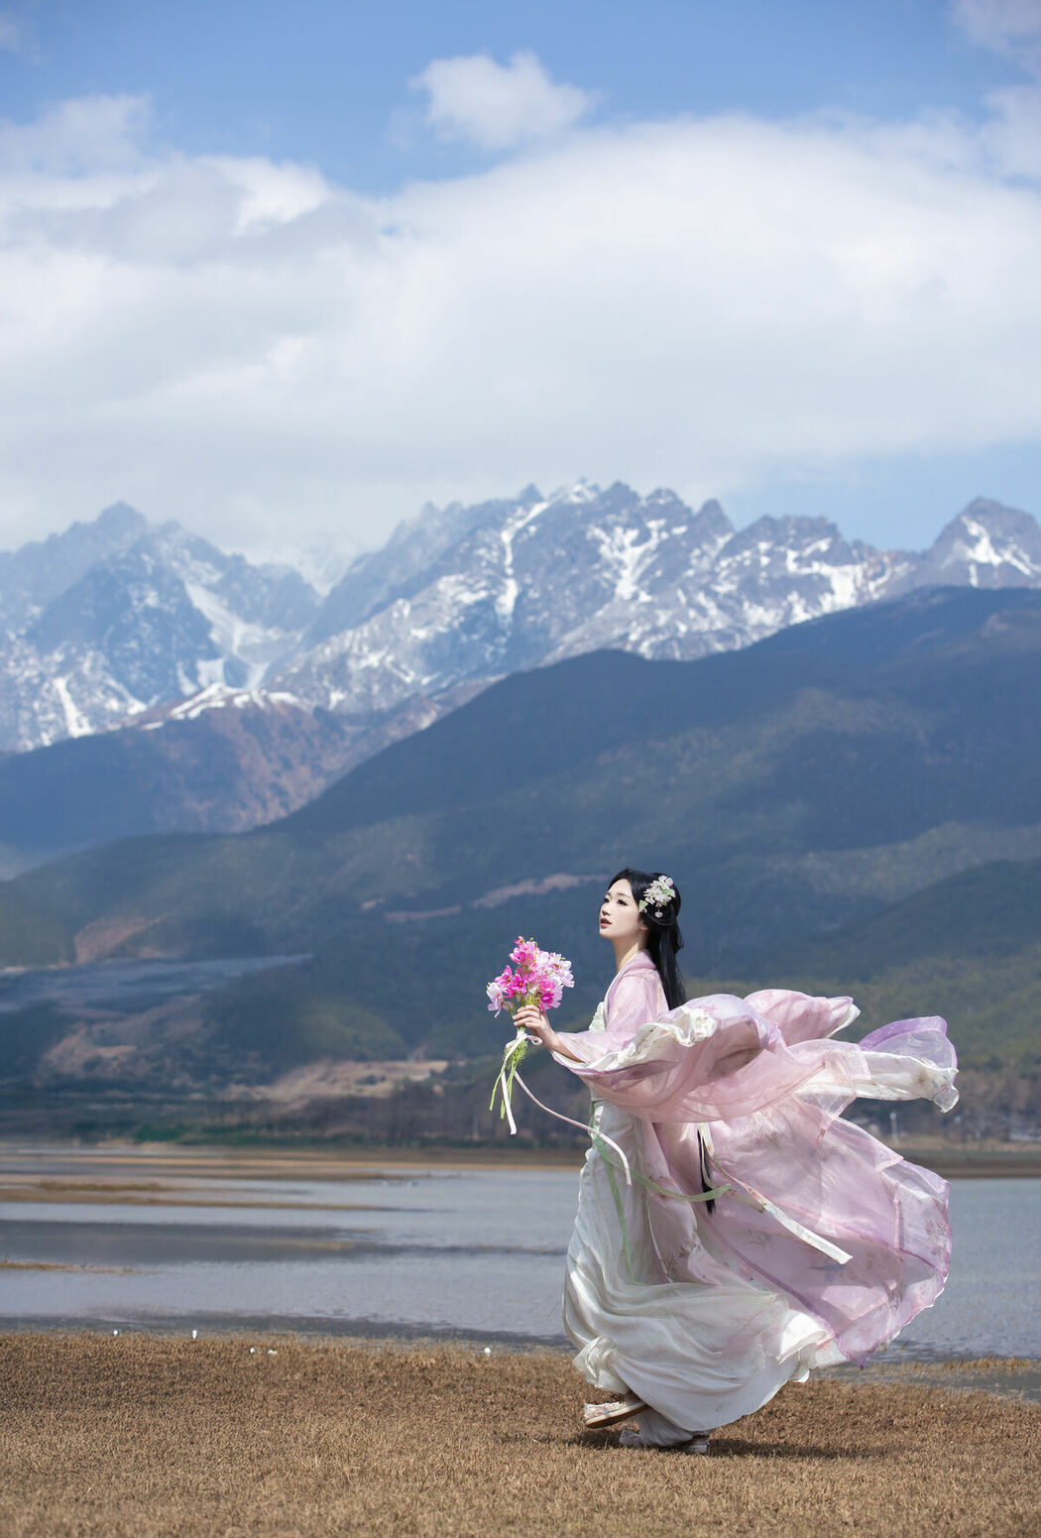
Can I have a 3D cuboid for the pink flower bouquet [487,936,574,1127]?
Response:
[{"bbox_3d":[0.027,0.735,10.300,0.230,0.520,0.210,6,-6,11],"label":"pink flower bouquet"}]

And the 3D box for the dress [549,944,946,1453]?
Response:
[{"bbox_3d":[0.658,1.194,10.350,1.050,1.300,0.720,1,-6,-11],"label":"dress"}]

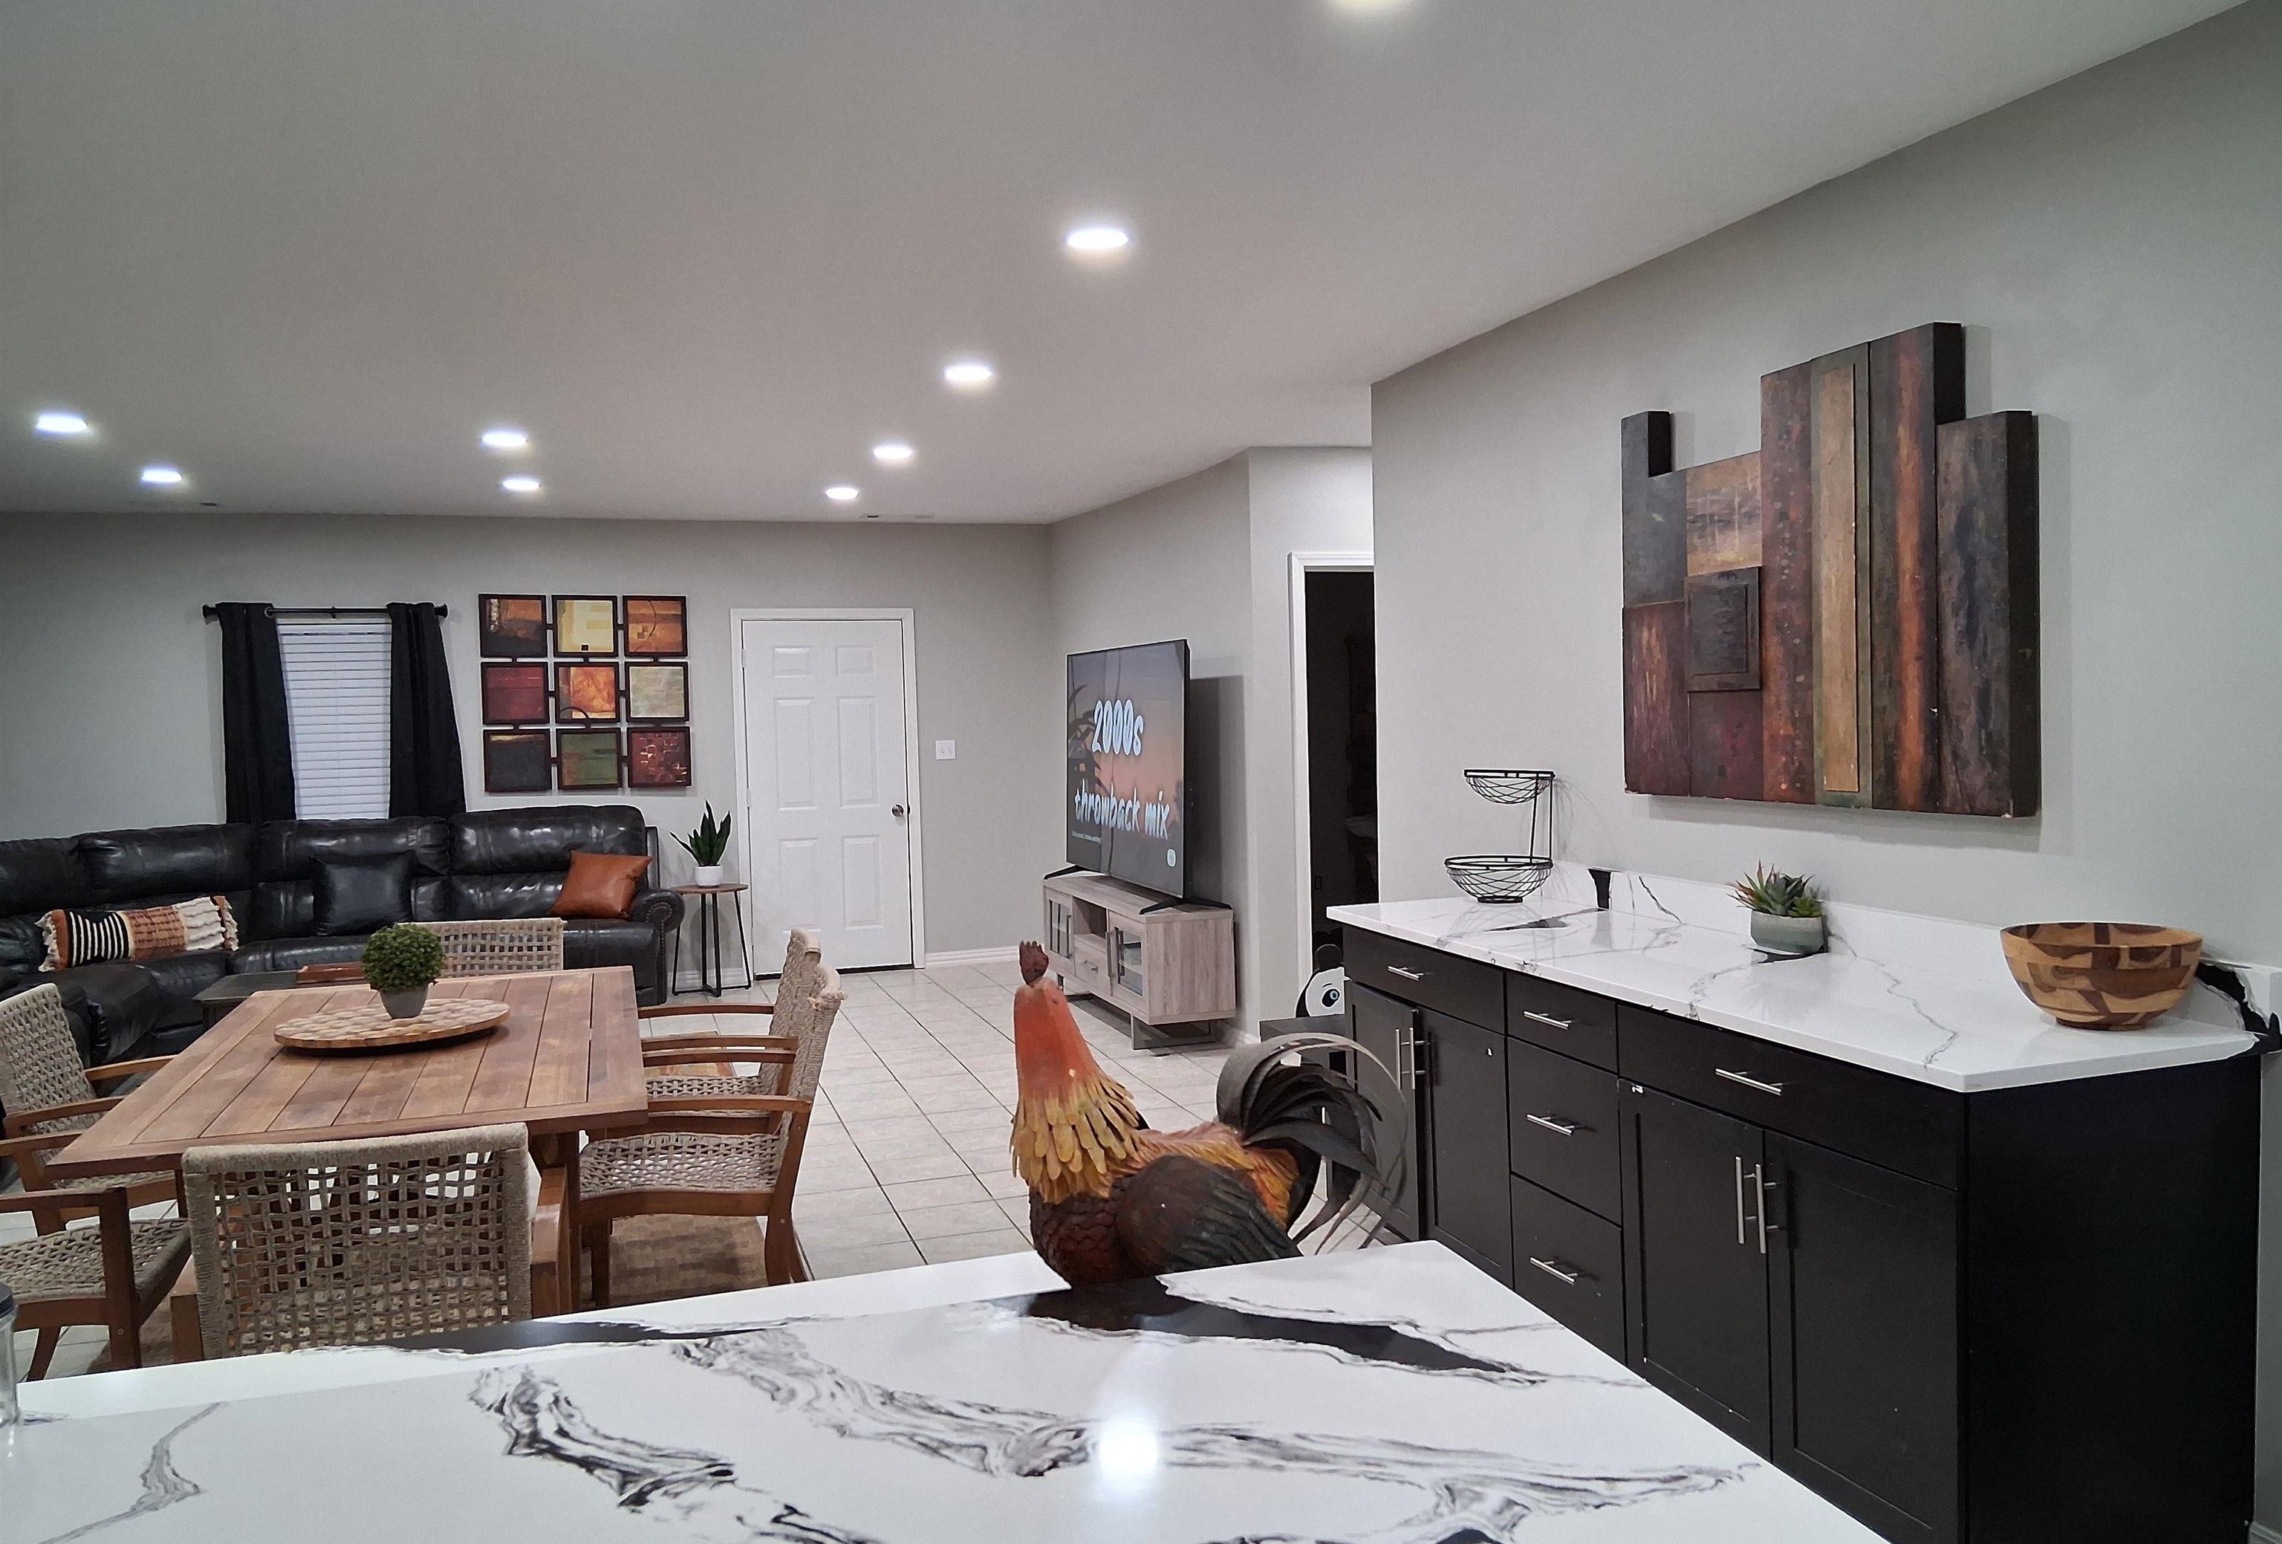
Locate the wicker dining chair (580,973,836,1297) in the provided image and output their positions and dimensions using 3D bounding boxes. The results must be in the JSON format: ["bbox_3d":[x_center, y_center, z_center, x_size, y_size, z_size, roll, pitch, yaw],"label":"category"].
[{"bbox_3d":[-1.027,0.938,4.059,0.610,0.870,0.590,-2,2,-18],"label":"wicker dining chair"}]

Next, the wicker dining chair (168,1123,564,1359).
[{"bbox_3d":[-1.254,0.987,2.940,0.590,0.870,0.610,-2,2,-13],"label":"wicker dining chair"}]

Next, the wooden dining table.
[{"bbox_3d":[-1.724,1.012,4.107,1.020,0.750,1.985,-2,2,-18],"label":"wooden dining table"}]

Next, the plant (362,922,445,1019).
[{"bbox_3d":[-1.816,0.482,4.220,0.210,0.240,0.210,-2,2,-18],"label":"plant"}]

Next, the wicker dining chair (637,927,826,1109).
[{"bbox_3d":[-1.216,0.914,4.786,0.610,0.870,0.590,-2,2,-19],"label":"wicker dining chair"}]

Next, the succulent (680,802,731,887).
[{"bbox_3d":[-2.380,0.393,9.365,0.320,0.473,0.300,-2,2,-18],"label":"succulent"}]

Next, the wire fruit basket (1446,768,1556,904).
[{"bbox_3d":[1.029,0.181,4.944,0.310,0.385,0.310,0,3,31],"label":"wire fruit basket"}]

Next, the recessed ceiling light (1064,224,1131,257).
[{"bbox_3d":[-0.101,-1.260,4.074,0.165,0.025,0.165,-1,2,0],"label":"recessed ceiling light"}]

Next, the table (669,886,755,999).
[{"bbox_3d":[-2.351,0.914,9.390,0.430,0.564,0.430,-2,2,-18],"label":"table"}]

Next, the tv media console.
[{"bbox_3d":[-0.041,0.892,8.023,0.400,0.606,1.520,-2,2,-20],"label":"tv media console"}]

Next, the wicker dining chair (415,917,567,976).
[{"bbox_3d":[-1.959,0.919,5.097,0.590,0.870,0.610,-2,2,-18],"label":"wicker dining chair"}]

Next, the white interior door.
[{"bbox_3d":[-1.810,0.142,9.912,0.910,2.040,0.050,-2,2,-18],"label":"white interior door"}]

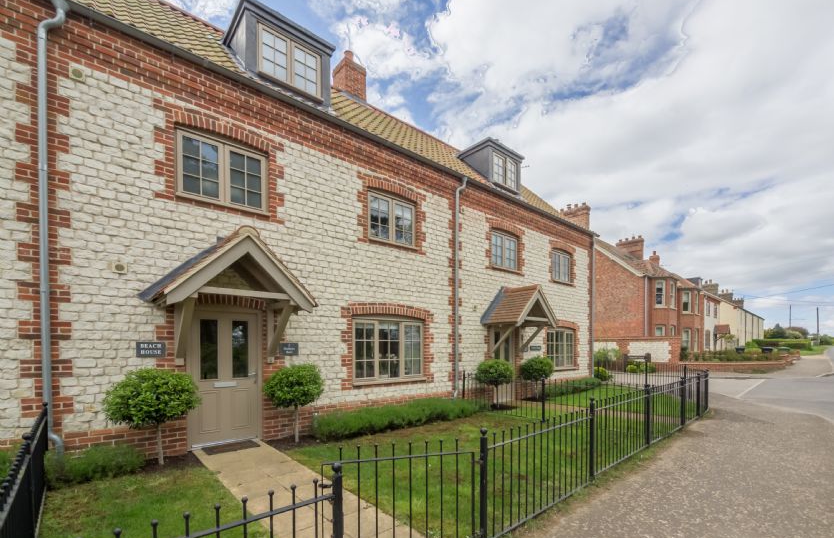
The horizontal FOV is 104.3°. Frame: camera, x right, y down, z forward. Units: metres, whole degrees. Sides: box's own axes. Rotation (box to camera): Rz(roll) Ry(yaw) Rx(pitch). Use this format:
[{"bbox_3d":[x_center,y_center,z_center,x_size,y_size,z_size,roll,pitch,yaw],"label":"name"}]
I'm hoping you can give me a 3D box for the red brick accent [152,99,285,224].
[{"bbox_3d":[-3.087,-1.736,5.237,1.700,1.380,0.150,5,-8,-37],"label":"red brick accent"}]

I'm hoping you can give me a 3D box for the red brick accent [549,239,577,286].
[{"bbox_3d":[5.021,-0.189,11.134,1.720,1.420,0.150,5,-8,-37],"label":"red brick accent"}]

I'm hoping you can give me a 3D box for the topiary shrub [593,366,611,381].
[{"bbox_3d":[7.591,4.311,13.379,0.800,0.650,0.800,5,-8,-37],"label":"topiary shrub"}]

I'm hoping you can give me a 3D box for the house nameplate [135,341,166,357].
[{"bbox_3d":[-3.578,1.083,4.364,0.310,0.210,0.030,5,-8,-37],"label":"house nameplate"}]

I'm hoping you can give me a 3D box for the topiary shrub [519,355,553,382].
[{"bbox_3d":[3.319,2.787,9.082,0.880,0.750,0.880,5,-8,-37],"label":"topiary shrub"}]

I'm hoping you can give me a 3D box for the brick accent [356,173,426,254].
[{"bbox_3d":[-0.489,-1.235,7.086,1.700,1.380,0.150,5,-8,-37],"label":"brick accent"}]

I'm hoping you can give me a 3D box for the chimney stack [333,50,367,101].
[{"bbox_3d":[-2.354,-6.679,11.310,0.780,1.750,0.850,5,-8,-37],"label":"chimney stack"}]

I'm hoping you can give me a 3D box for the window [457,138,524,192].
[{"bbox_3d":[2.229,-3.182,9.972,1.700,1.300,1.300,5,-8,-37],"label":"window"}]

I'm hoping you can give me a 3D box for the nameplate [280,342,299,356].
[{"bbox_3d":[-2.147,1.343,5.446,0.310,0.210,0.030,5,-8,-37],"label":"nameplate"}]

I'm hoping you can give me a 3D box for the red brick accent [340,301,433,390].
[{"bbox_3d":[-0.513,1.639,6.770,2.200,1.700,0.150,5,-8,-37],"label":"red brick accent"}]

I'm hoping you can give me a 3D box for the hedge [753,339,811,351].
[{"bbox_3d":[56.181,11.791,49.985,2.000,1.800,6.000,5,-8,-37],"label":"hedge"}]

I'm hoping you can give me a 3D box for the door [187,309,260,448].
[{"bbox_3d":[-2.923,1.663,4.970,1.000,2.100,0.120,5,-8,-37],"label":"door"}]

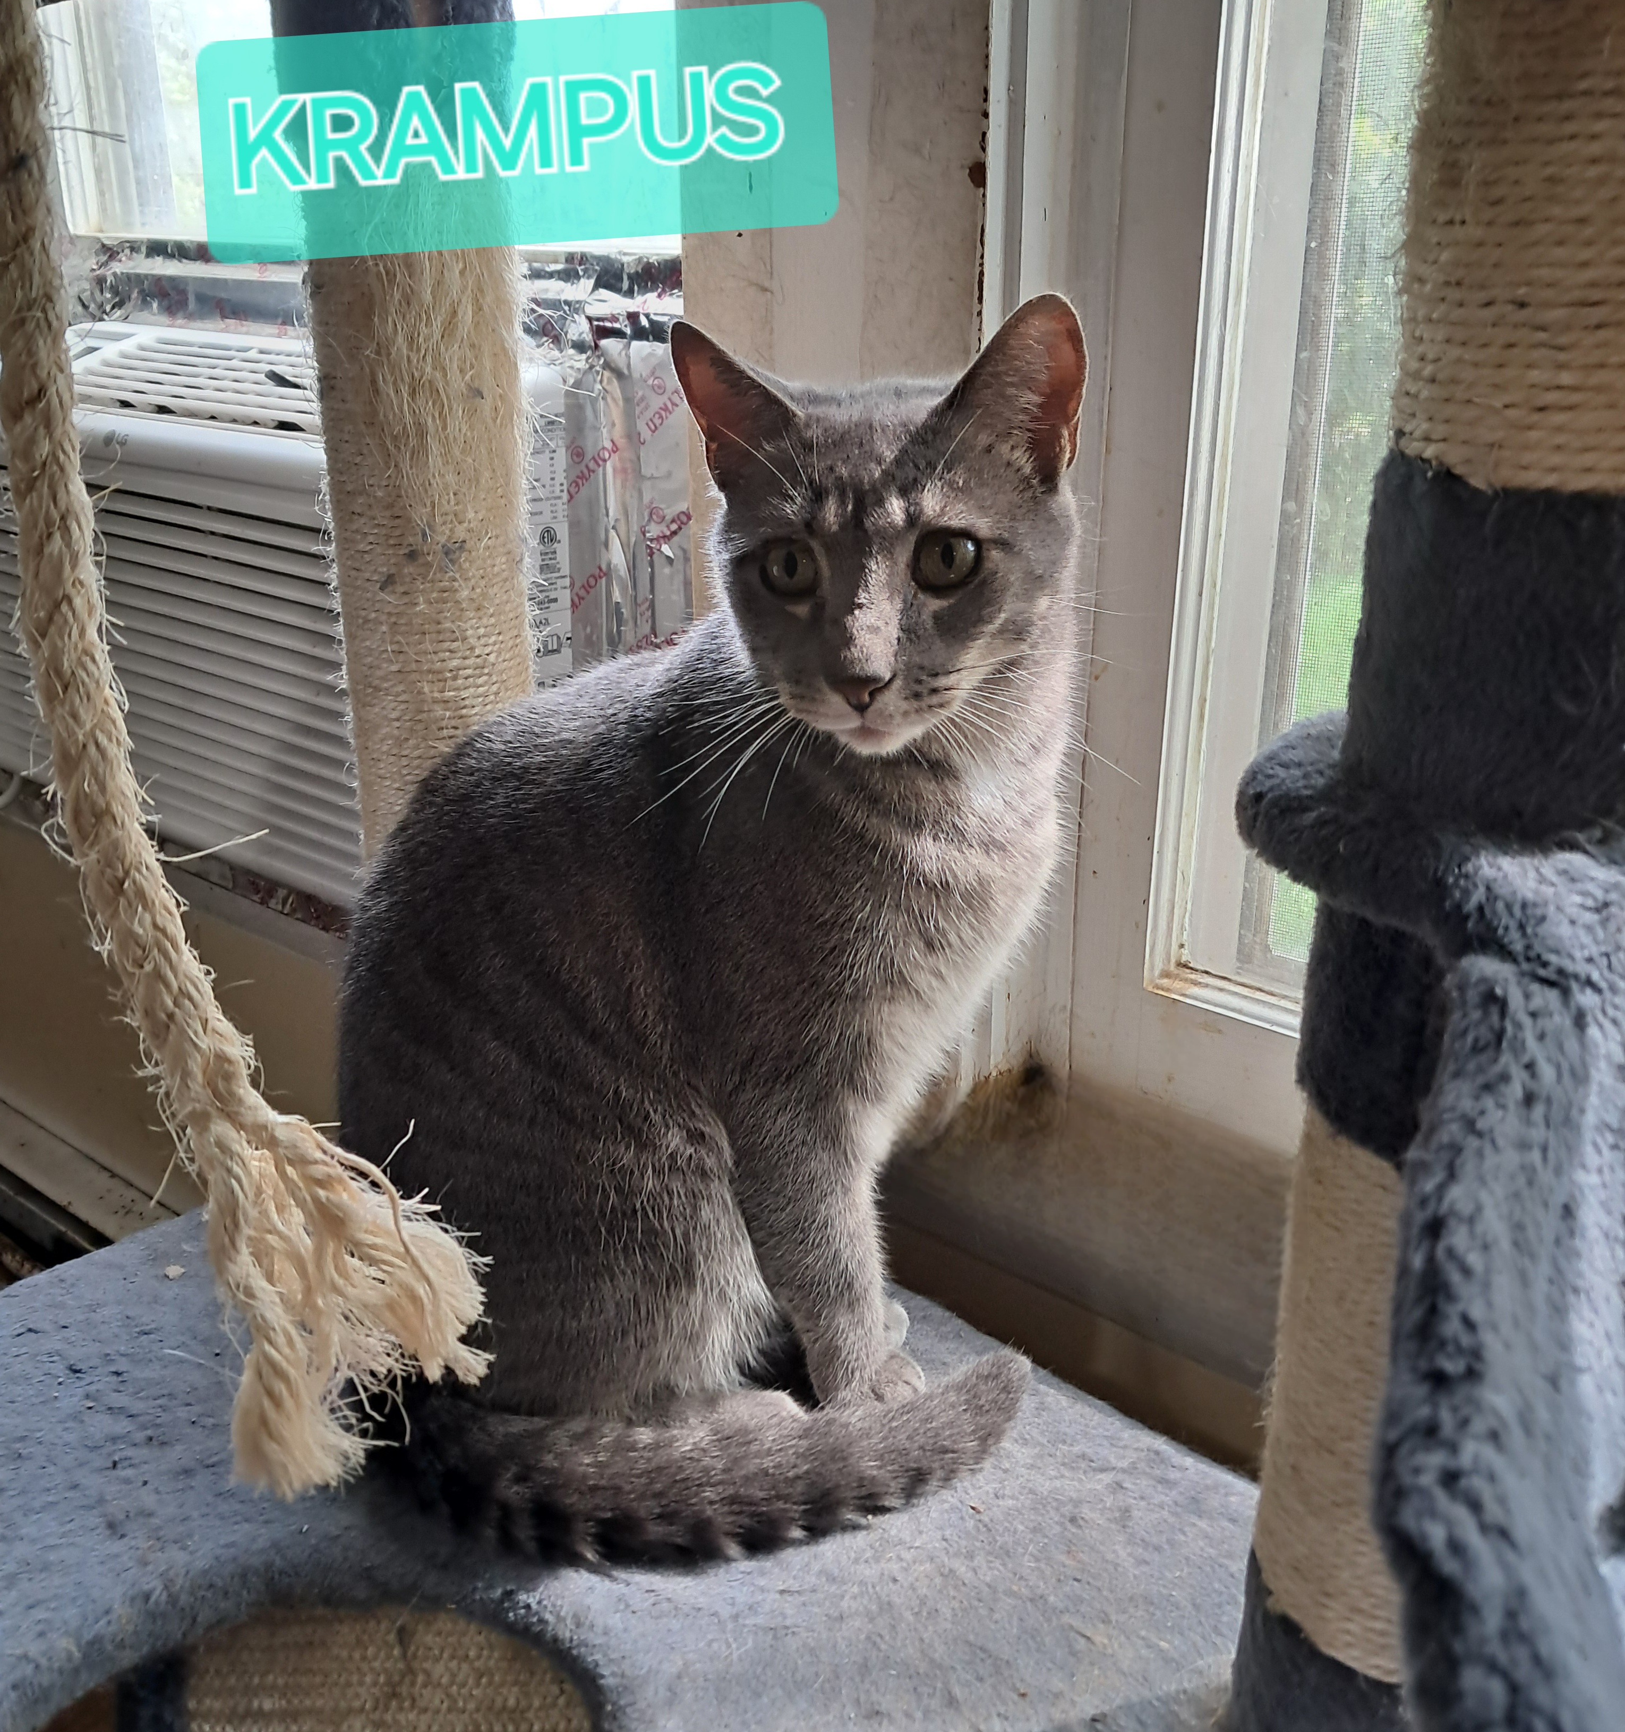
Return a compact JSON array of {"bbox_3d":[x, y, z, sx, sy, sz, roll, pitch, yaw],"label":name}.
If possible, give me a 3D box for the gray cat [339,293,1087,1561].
[{"bbox_3d":[-0.043,0.013,0.548,0.250,0.375,0.185,4,21,11],"label":"gray cat"}]

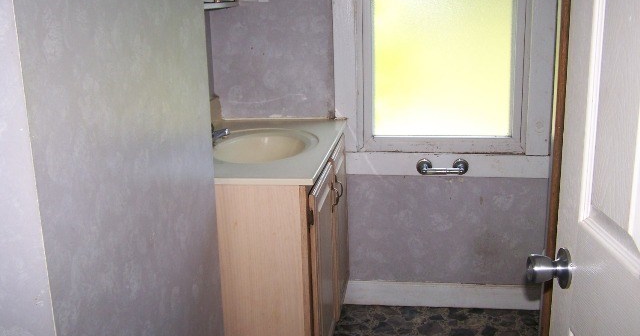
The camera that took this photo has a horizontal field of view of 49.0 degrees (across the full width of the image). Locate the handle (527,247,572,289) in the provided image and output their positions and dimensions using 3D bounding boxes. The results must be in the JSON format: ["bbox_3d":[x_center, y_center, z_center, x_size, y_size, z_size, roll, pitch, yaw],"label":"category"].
[{"bbox_3d":[0.360,0.160,1.110,0.054,0.065,0.065,-1,14,0],"label":"handle"}]

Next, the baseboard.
[{"bbox_3d":[0.508,0.538,2.993,0.837,0.109,0.018,1,14,8],"label":"baseboard"}]

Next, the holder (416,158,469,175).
[{"bbox_3d":[0.489,0.004,2.803,0.207,0.066,0.088,1,14,8],"label":"holder"}]

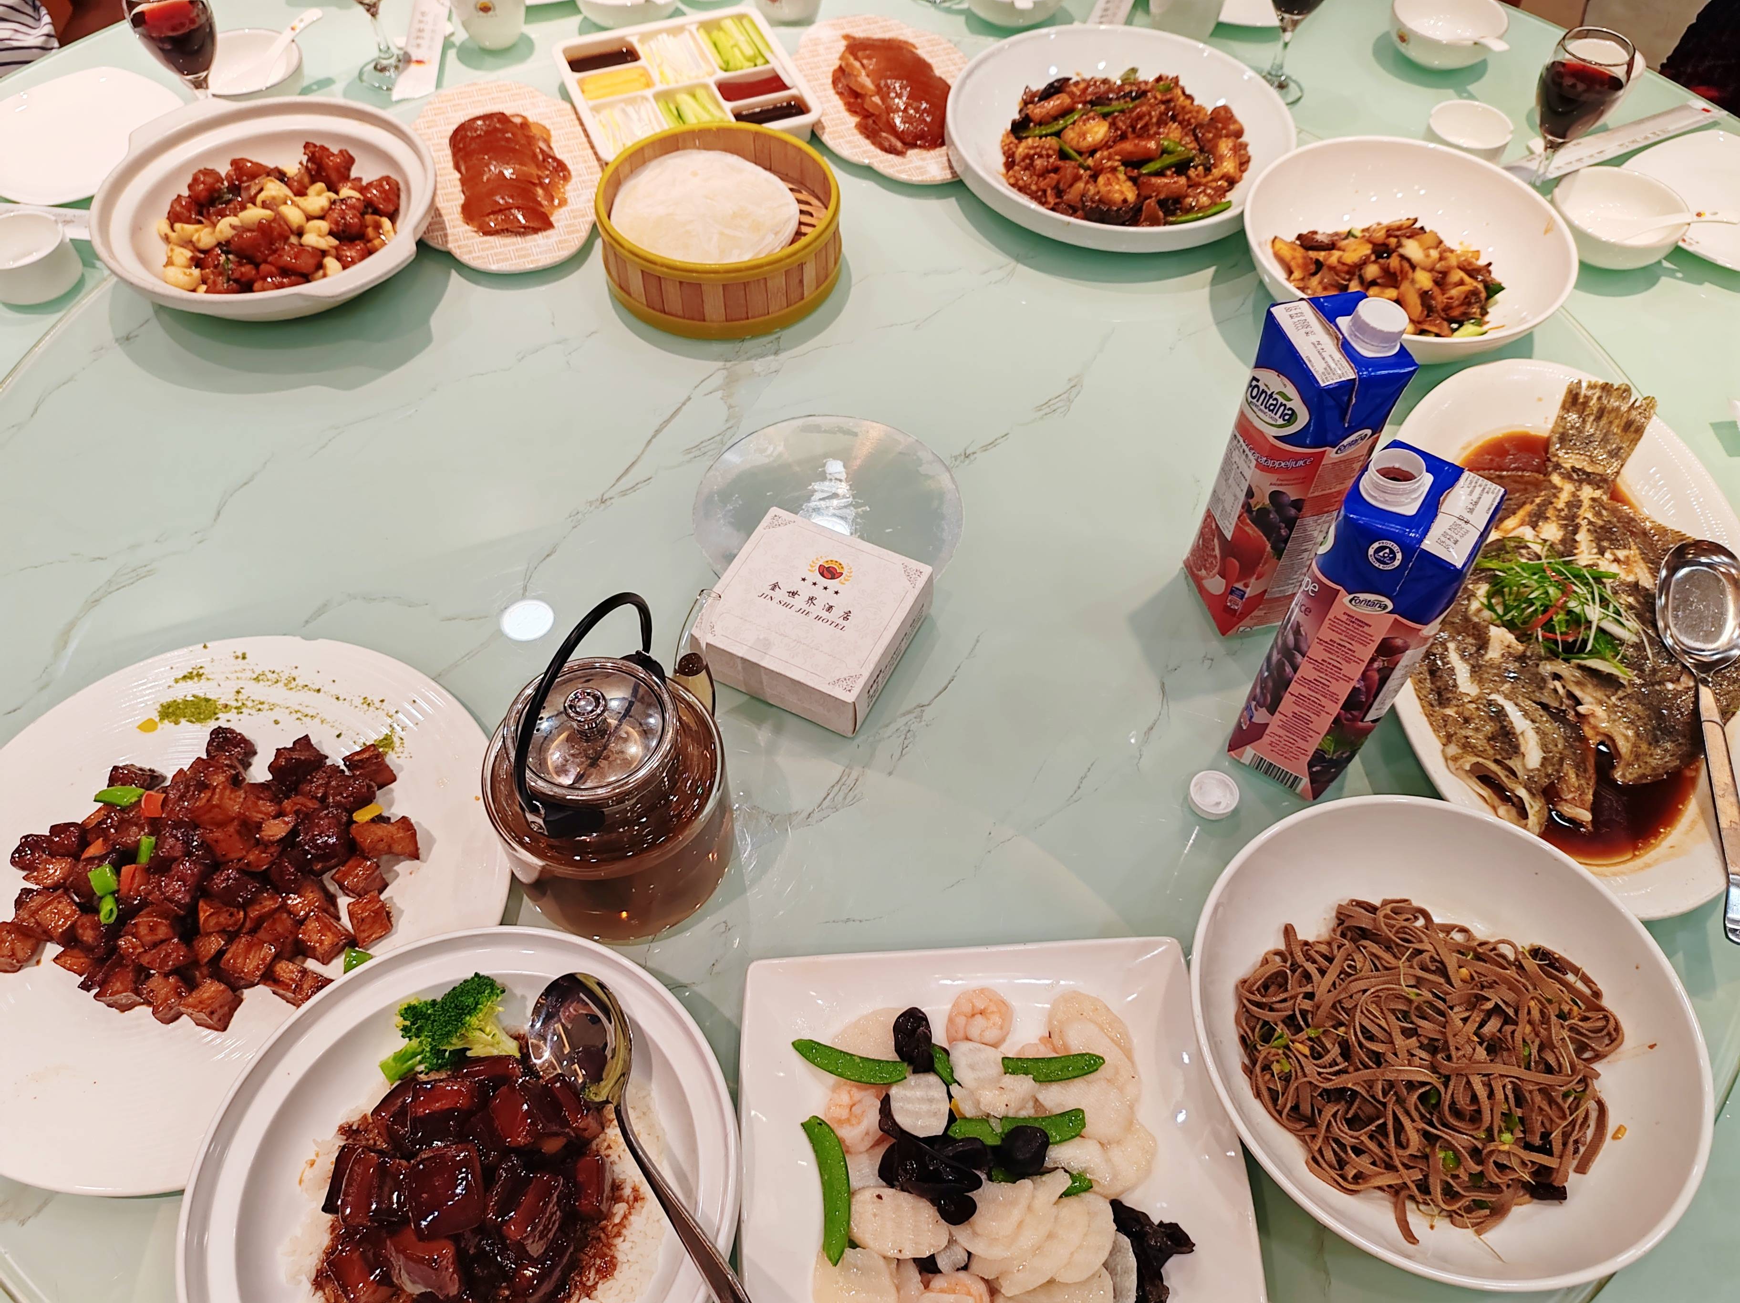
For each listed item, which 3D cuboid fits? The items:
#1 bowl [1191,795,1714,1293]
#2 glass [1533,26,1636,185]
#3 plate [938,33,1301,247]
[{"bbox_3d":[0.312,0.218,0.765,0.273,0.070,0.273,0,55,-1],"label":"bowl"},{"bbox_3d":[0.625,-0.472,1.228,0.069,0.158,0.069,1,55,0],"label":"glass"},{"bbox_3d":[0.224,-0.457,1.236,0.311,0.060,0.311,1,55,0],"label":"plate"}]

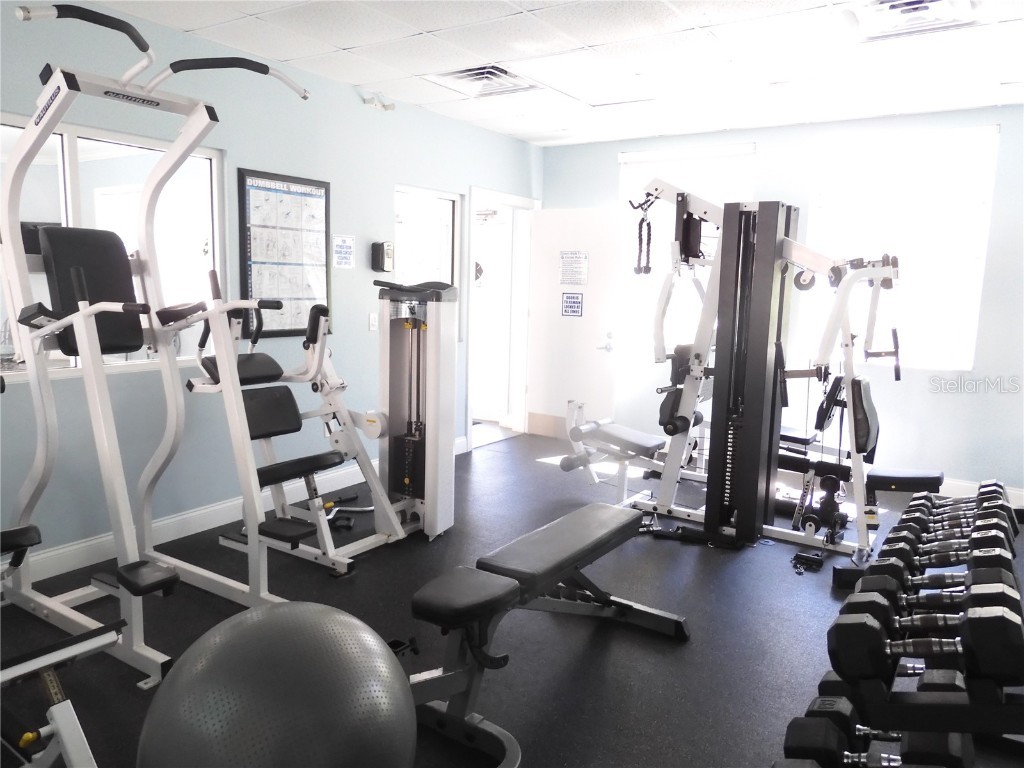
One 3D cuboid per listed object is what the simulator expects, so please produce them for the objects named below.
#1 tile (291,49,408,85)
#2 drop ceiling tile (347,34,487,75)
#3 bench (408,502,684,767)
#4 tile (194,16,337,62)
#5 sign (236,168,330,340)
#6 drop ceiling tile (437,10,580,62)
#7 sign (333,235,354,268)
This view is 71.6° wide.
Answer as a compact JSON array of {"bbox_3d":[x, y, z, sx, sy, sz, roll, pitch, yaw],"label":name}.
[{"bbox_3d":[-0.996,-1.948,4.376,0.514,0.020,0.600,7,11,33],"label":"tile"},{"bbox_3d":[-0.524,-1.886,4.068,0.600,0.020,0.600,7,11,33],"label":"drop ceiling tile"},{"bbox_3d":[0.068,0.894,2.718,0.740,0.510,1.490,7,11,33],"label":"bench"},{"bbox_3d":[-1.334,-1.879,3.874,0.514,0.020,0.600,7,11,33],"label":"tile"},{"bbox_3d":[-1.400,-0.792,4.448,0.025,0.987,0.688,7,11,33],"label":"sign"},{"bbox_3d":[-0.017,-1.819,3.736,0.600,0.020,0.600,7,11,33],"label":"drop ceiling tile"},{"bbox_3d":[-1.138,-0.899,4.841,0.010,0.218,0.197,7,11,33],"label":"sign"}]

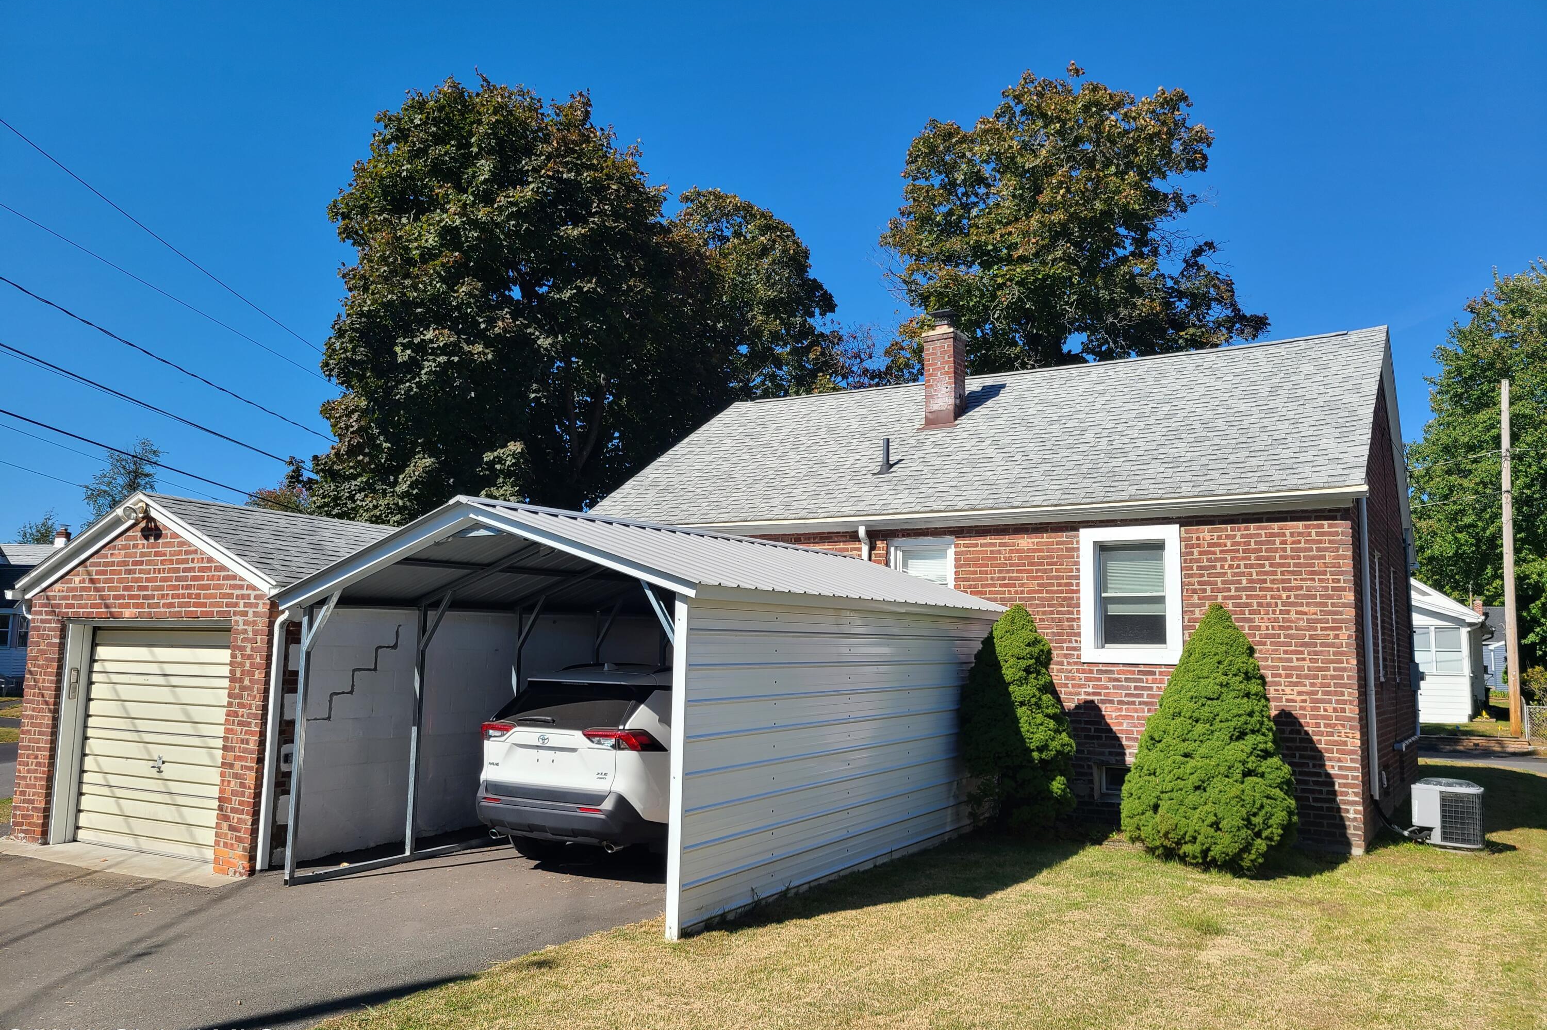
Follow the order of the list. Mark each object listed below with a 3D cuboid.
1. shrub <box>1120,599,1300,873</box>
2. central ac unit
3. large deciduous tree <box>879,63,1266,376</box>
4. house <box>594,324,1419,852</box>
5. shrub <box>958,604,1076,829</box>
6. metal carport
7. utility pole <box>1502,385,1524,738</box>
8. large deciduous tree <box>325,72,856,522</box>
[{"bbox_3d":[3.921,1.940,10.457,1.588,2.277,1.588,-3,-7,32],"label":"shrub"},{"bbox_3d":[6.536,2.847,11.303,0.610,0.630,0.610,-3,-7,32],"label":"central ac unit"},{"bbox_3d":[7.839,-3.294,29.446,9.740,17.007,9.740,1,-6,0],"label":"large deciduous tree"},{"bbox_3d":[3.551,0.803,17.069,9.966,6.015,8.374,-3,-7,32],"label":"house"},{"bbox_3d":[2.410,2.011,11.443,1.190,2.267,1.190,-3,-7,32],"label":"shrub"},{"bbox_3d":[-0.634,1.644,10.798,4.000,2.904,6.411,-3,-7,29],"label":"metal carport"},{"bbox_3d":[17.047,0.900,26.960,0.280,8.269,0.280,1,-6,0],"label":"utility pole"},{"bbox_3d":[-3.960,-2.906,27.359,12.806,15.447,10.500,1,-6,0],"label":"large deciduous tree"}]

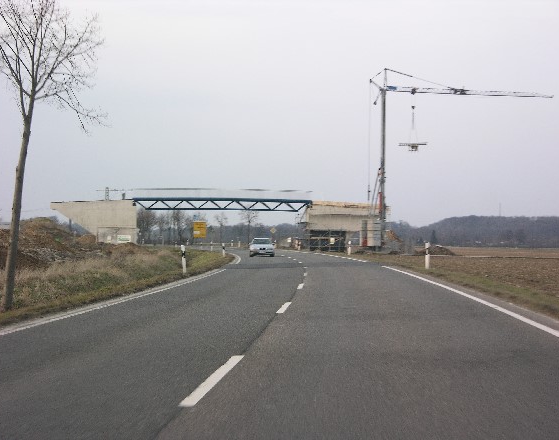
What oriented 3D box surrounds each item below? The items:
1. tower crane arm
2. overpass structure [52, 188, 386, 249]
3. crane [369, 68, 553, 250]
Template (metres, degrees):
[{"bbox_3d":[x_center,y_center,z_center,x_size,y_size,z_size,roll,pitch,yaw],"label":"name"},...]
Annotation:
[{"bbox_3d":[22.010,-14.830,172.596,22.400,1.000,0.900,0,-1,-23],"label":"tower crane arm"},{"bbox_3d":[-7.000,0.061,175.516,38.500,7.200,8.000,0,-1,-15],"label":"overpass structure"},{"bbox_3d":[20.997,-6.637,172.054,24.600,20.600,3.000,0,-1,-23],"label":"crane"}]

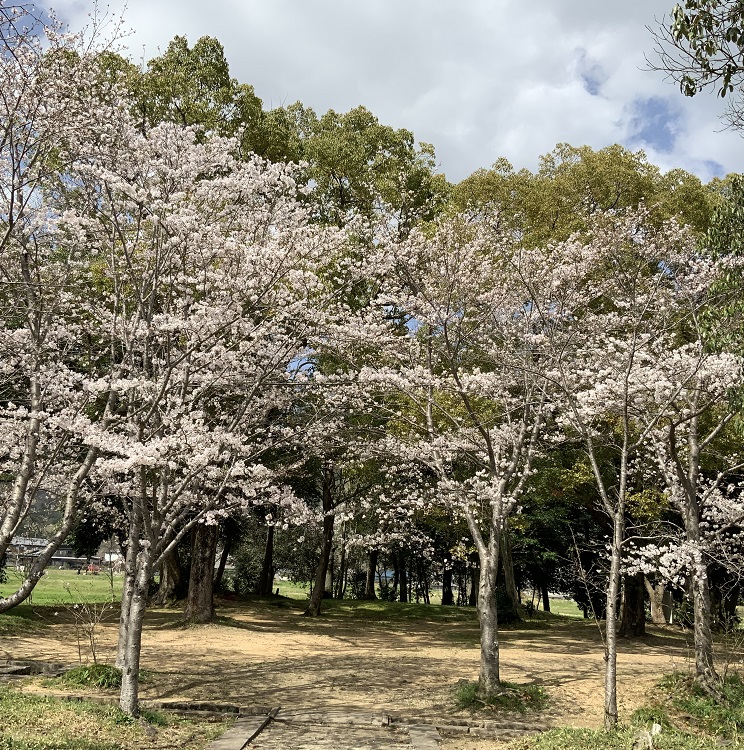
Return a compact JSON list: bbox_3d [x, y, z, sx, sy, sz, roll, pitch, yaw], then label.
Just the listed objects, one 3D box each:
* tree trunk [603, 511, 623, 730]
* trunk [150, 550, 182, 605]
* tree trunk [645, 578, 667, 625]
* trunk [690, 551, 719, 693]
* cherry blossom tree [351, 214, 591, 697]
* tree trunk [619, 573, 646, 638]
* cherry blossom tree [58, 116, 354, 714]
[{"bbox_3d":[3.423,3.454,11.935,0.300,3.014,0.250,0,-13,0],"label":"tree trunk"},{"bbox_3d":[-8.626,8.451,35.000,1.191,2.356,1.050,0,-13,0],"label":"trunk"},{"bbox_3d":[11.150,8.902,32.950,0.867,1.751,0.781,3,-14,0],"label":"tree trunk"},{"bbox_3d":[5.571,4.111,14.042,0.420,2.288,0.380,0,-13,0],"label":"trunk"},{"bbox_3d":[1.456,0.913,12.349,3.520,7.079,3.520,3,-14,0],"label":"cherry blossom tree"},{"bbox_3d":[7.804,6.898,25.101,0.820,1.909,0.780,0,-13,0],"label":"tree trunk"},{"bbox_3d":[-2.663,0.419,13.532,4.600,9.519,4.300,0,-13,0],"label":"cherry blossom tree"}]

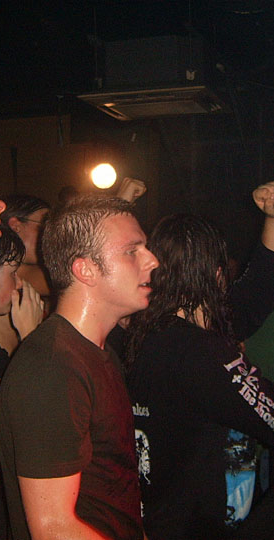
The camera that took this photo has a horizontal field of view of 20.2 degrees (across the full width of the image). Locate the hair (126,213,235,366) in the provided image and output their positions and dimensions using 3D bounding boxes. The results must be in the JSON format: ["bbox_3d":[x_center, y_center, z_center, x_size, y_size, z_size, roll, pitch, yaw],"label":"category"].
[{"bbox_3d":[0.109,0.049,1.930,0.270,0.380,0.270,1,3,27],"label":"hair"}]

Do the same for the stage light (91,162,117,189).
[{"bbox_3d":[-0.253,-0.737,6.000,0.200,0.200,0.200,-1,2,-2],"label":"stage light"}]

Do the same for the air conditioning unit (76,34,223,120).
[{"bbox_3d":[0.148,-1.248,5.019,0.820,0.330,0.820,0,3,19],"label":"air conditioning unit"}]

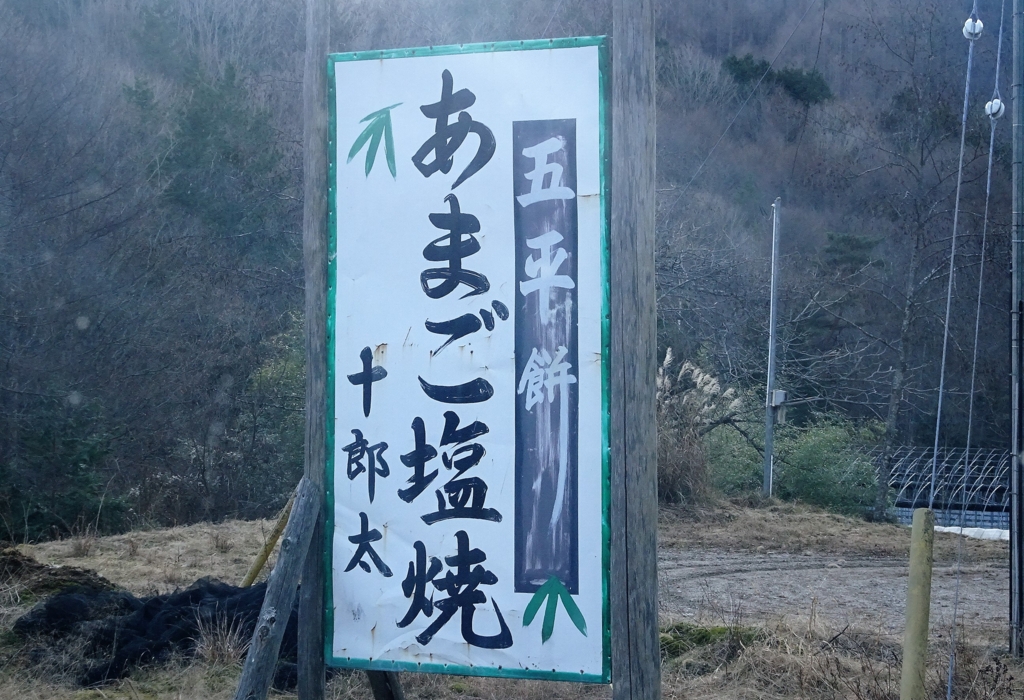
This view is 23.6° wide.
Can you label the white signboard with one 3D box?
[{"bbox_3d":[-0.131,0.028,7.130,0.915,1.825,0.040,0,-1,26],"label":"white signboard"}]

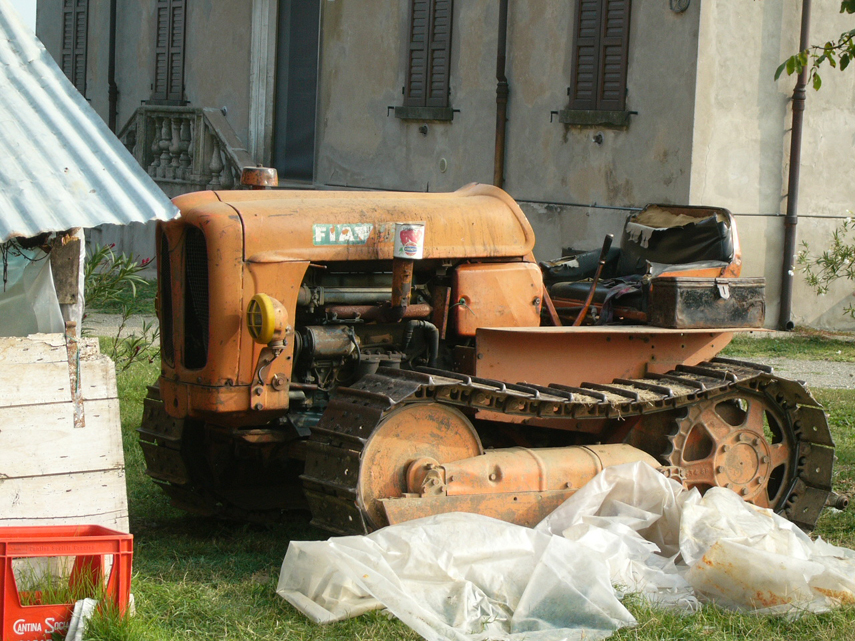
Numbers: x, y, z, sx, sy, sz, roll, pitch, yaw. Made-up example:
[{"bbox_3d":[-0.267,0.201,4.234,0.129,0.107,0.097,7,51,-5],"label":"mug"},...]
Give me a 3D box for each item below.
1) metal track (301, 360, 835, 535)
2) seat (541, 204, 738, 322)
[{"bbox_3d":[0.541,0.501,9.123,2.088,0.674,0.347,-1,4,-32],"label":"metal track"},{"bbox_3d":[0.823,-0.232,9.979,0.487,0.416,0.707,-1,4,-32],"label":"seat"}]

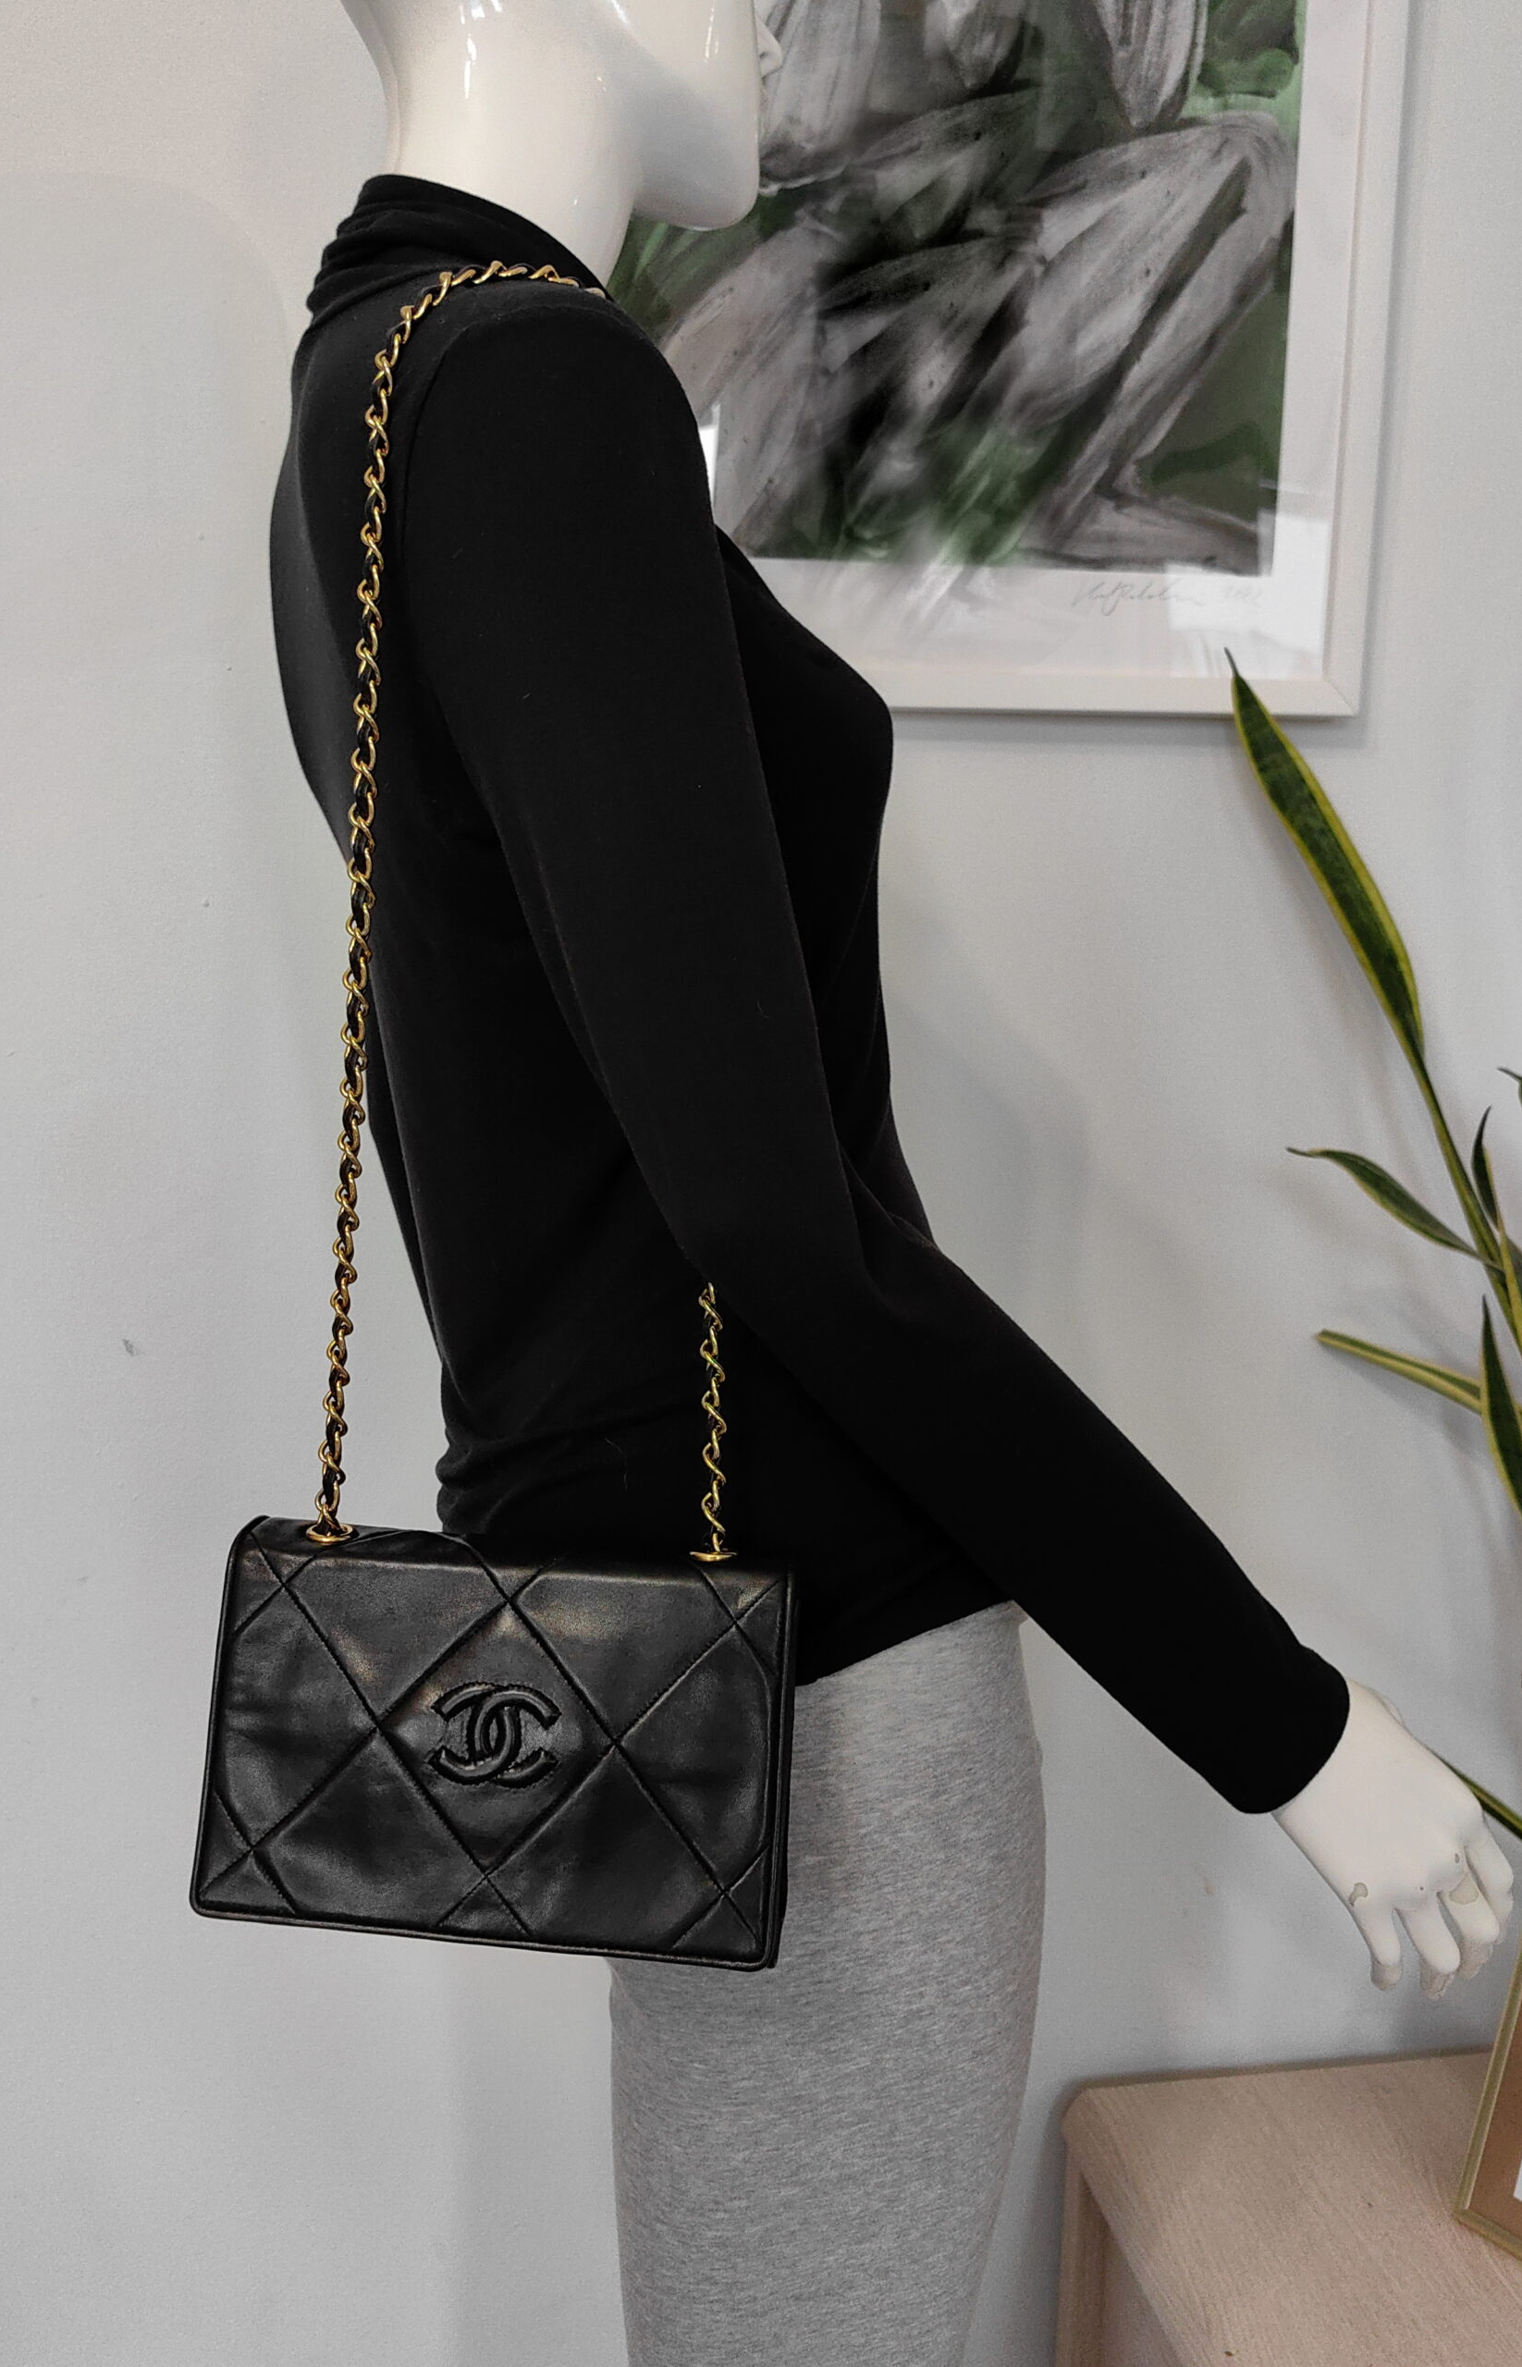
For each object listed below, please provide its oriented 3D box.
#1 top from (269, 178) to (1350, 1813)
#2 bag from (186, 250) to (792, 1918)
[{"bbox_3d":[0.000,-0.108,0.830,0.385,0.680,0.430,-2,9,-17],"label":"top"},{"bbox_3d":[-0.104,-0.037,0.750,0.230,0.670,0.110,2,5,4],"label":"bag"}]

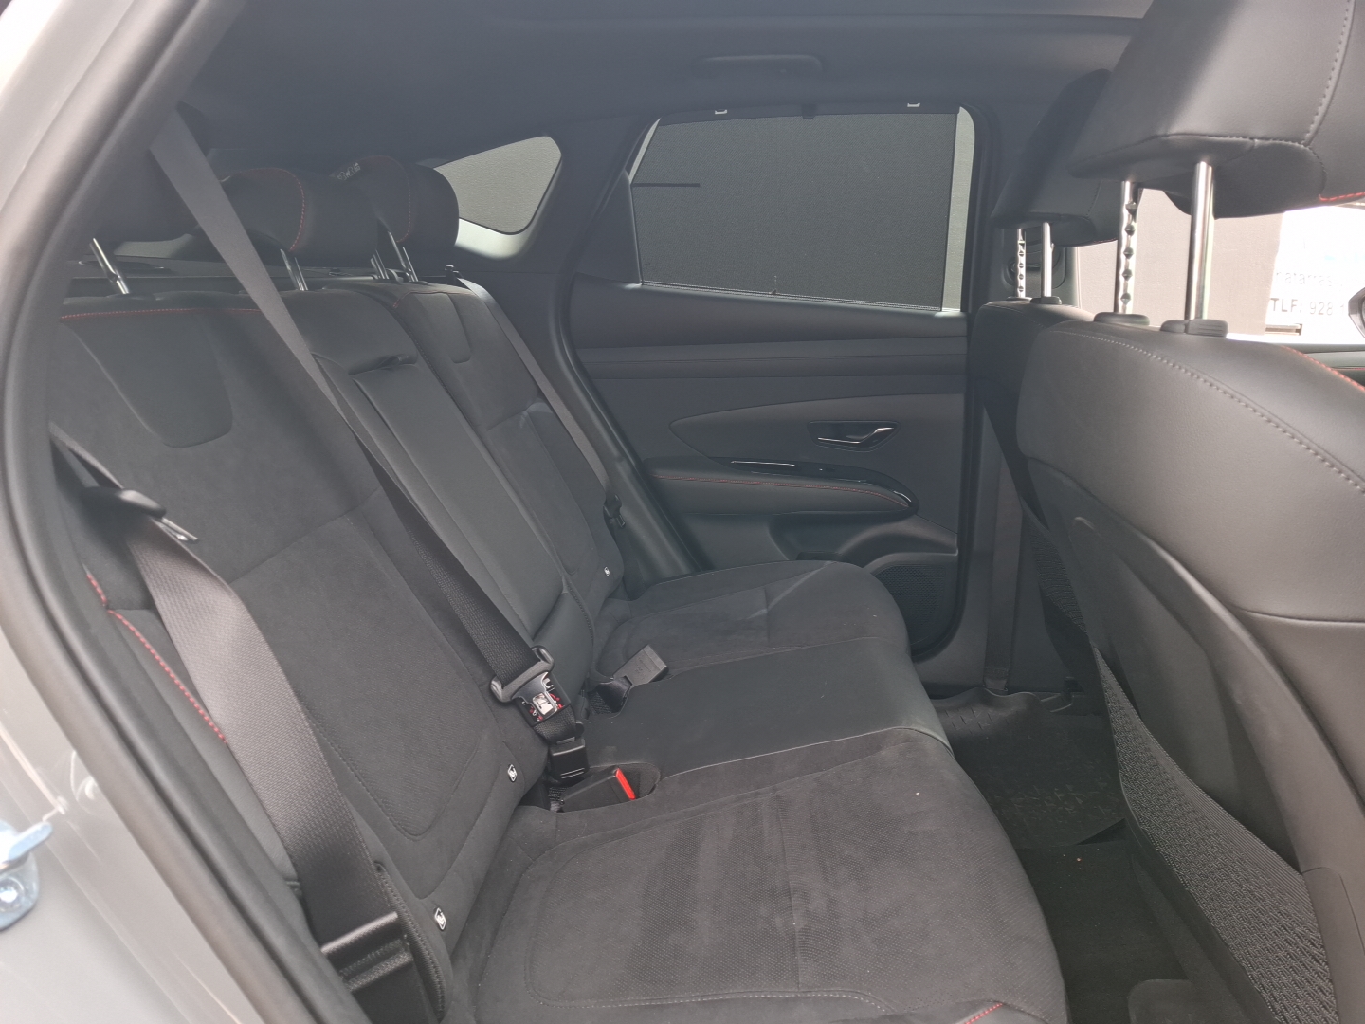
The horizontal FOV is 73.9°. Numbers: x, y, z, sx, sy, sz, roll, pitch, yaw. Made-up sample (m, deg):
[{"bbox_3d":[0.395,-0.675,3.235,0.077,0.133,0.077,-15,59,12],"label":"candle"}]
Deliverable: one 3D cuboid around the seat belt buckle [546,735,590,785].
[{"bbox_3d":[-0.131,0.282,1.035,0.041,0.043,0.025,-14,15,-20],"label":"seat belt buckle"}]

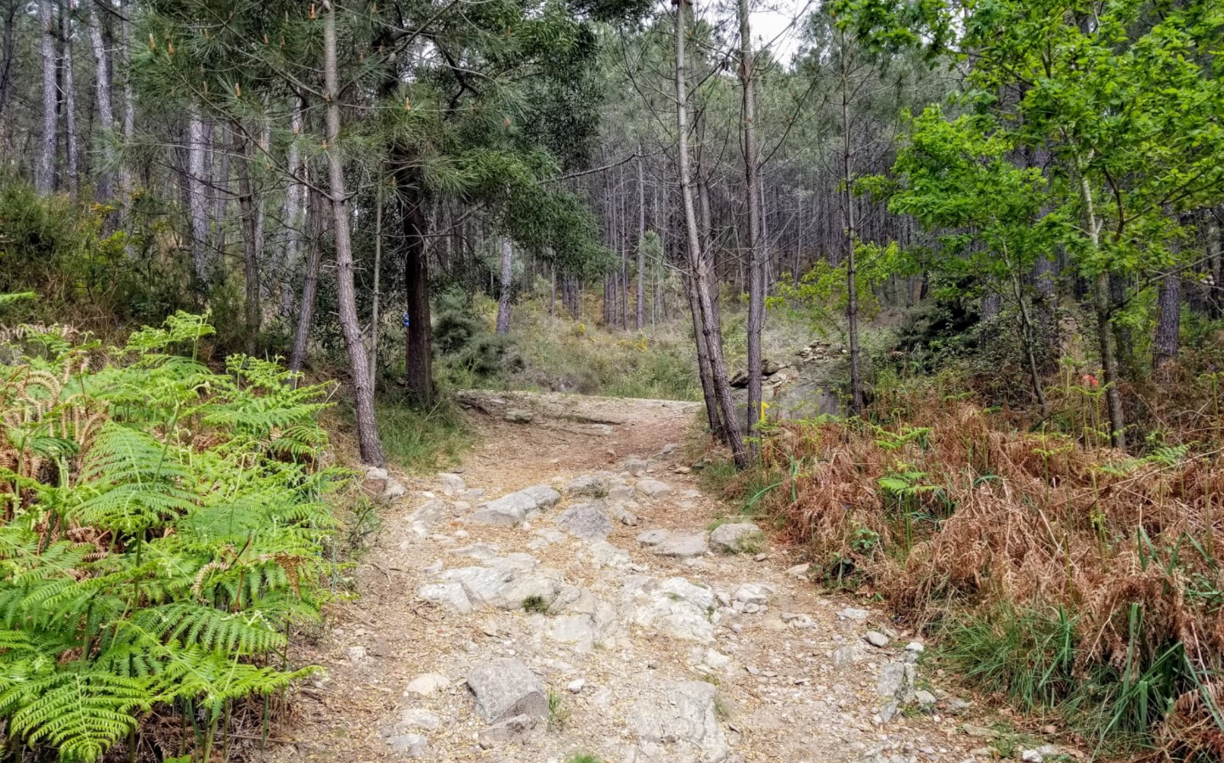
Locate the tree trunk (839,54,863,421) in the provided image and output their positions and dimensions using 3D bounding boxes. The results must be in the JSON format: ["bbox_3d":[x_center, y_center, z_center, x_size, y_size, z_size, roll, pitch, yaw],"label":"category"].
[{"bbox_3d":[2.679,-1.662,10.259,0.118,4.109,0.107,-2,1,15],"label":"tree trunk"}]

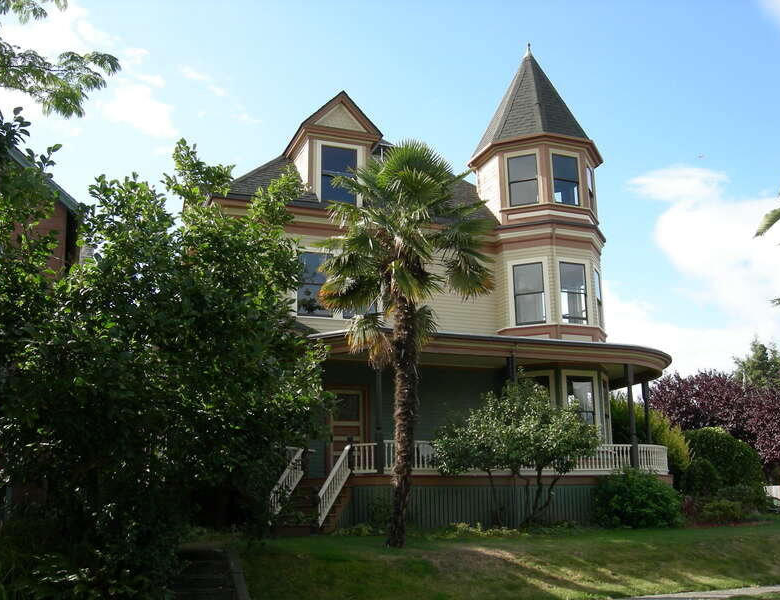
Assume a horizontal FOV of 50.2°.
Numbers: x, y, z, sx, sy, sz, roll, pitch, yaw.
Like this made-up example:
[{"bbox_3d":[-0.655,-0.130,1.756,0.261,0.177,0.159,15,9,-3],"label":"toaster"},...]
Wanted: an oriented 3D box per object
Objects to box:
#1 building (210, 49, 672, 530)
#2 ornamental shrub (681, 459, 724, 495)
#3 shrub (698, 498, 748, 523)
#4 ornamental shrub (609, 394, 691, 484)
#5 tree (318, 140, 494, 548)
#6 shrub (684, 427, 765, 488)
[{"bbox_3d":[0.153,-0.441,26.147,13.100,14.070,14.300,4,-13,-22],"label":"building"},{"bbox_3d":[8.901,5.323,23.711,1.200,1.580,1.140,-5,-13,20],"label":"ornamental shrub"},{"bbox_3d":[7.984,5.056,19.984,1.150,0.560,1.090,-5,-13,21],"label":"shrub"},{"bbox_3d":[8.318,4.866,26.570,2.630,3.690,2.500,-4,-13,17],"label":"ornamental shrub"},{"bbox_3d":[0.335,0.616,15.516,3.360,7.620,3.290,-1,-12,1],"label":"tree"},{"bbox_3d":[10.673,5.355,26.465,2.550,2.640,2.420,-5,-13,21],"label":"shrub"}]

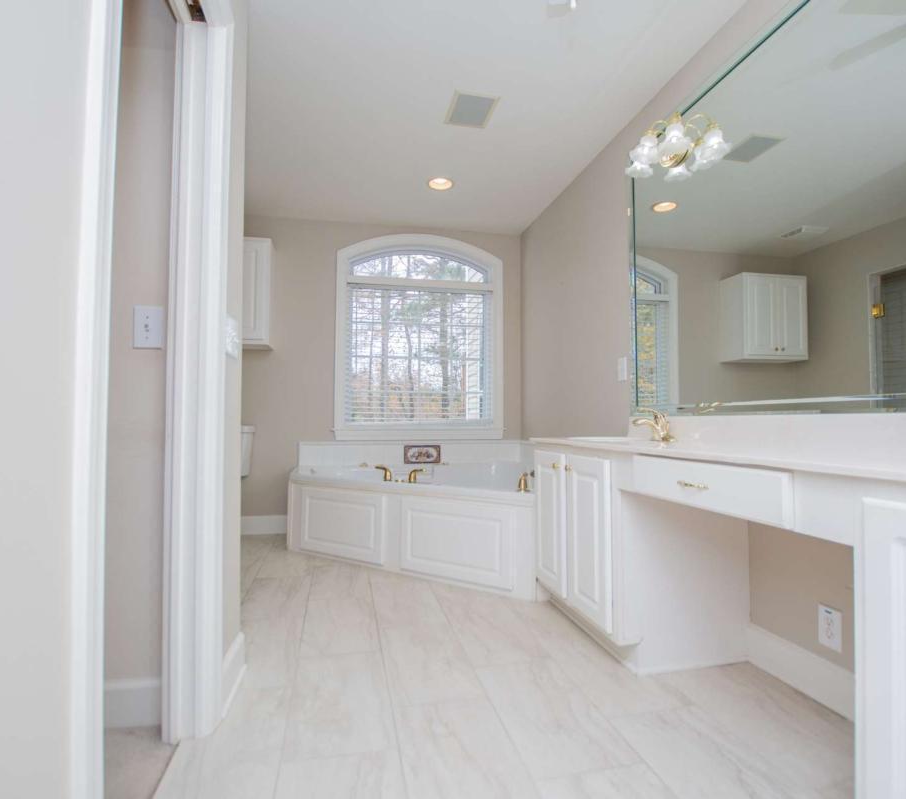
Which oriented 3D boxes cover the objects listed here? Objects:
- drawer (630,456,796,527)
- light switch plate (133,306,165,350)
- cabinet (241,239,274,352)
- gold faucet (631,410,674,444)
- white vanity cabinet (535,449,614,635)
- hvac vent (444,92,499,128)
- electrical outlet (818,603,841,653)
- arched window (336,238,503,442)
[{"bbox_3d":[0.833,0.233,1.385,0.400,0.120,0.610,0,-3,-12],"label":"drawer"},{"bbox_3d":[-0.891,-0.210,1.451,0.076,0.122,0.012,0,-3,-12],"label":"light switch plate"},{"bbox_3d":[-1.677,-0.765,3.644,0.700,0.770,0.290,0,-3,-12],"label":"cabinet"},{"bbox_3d":[0.859,0.118,2.163,0.175,0.135,0.140,0,-3,-12],"label":"gold faucet"},{"bbox_3d":[0.737,0.576,2.151,0.530,0.720,0.760,0,-3,-12],"label":"white vanity cabinet"},{"bbox_3d":[0.091,-1.456,2.541,0.225,0.020,0.265,0,-3,-12],"label":"hvac vent"},{"bbox_3d":[1.145,0.700,1.527,0.012,0.118,0.075,0,-3,-12],"label":"electrical outlet"},{"bbox_3d":[-0.253,-0.519,4.100,1.380,1.680,0.110,0,-3,-12],"label":"arched window"}]

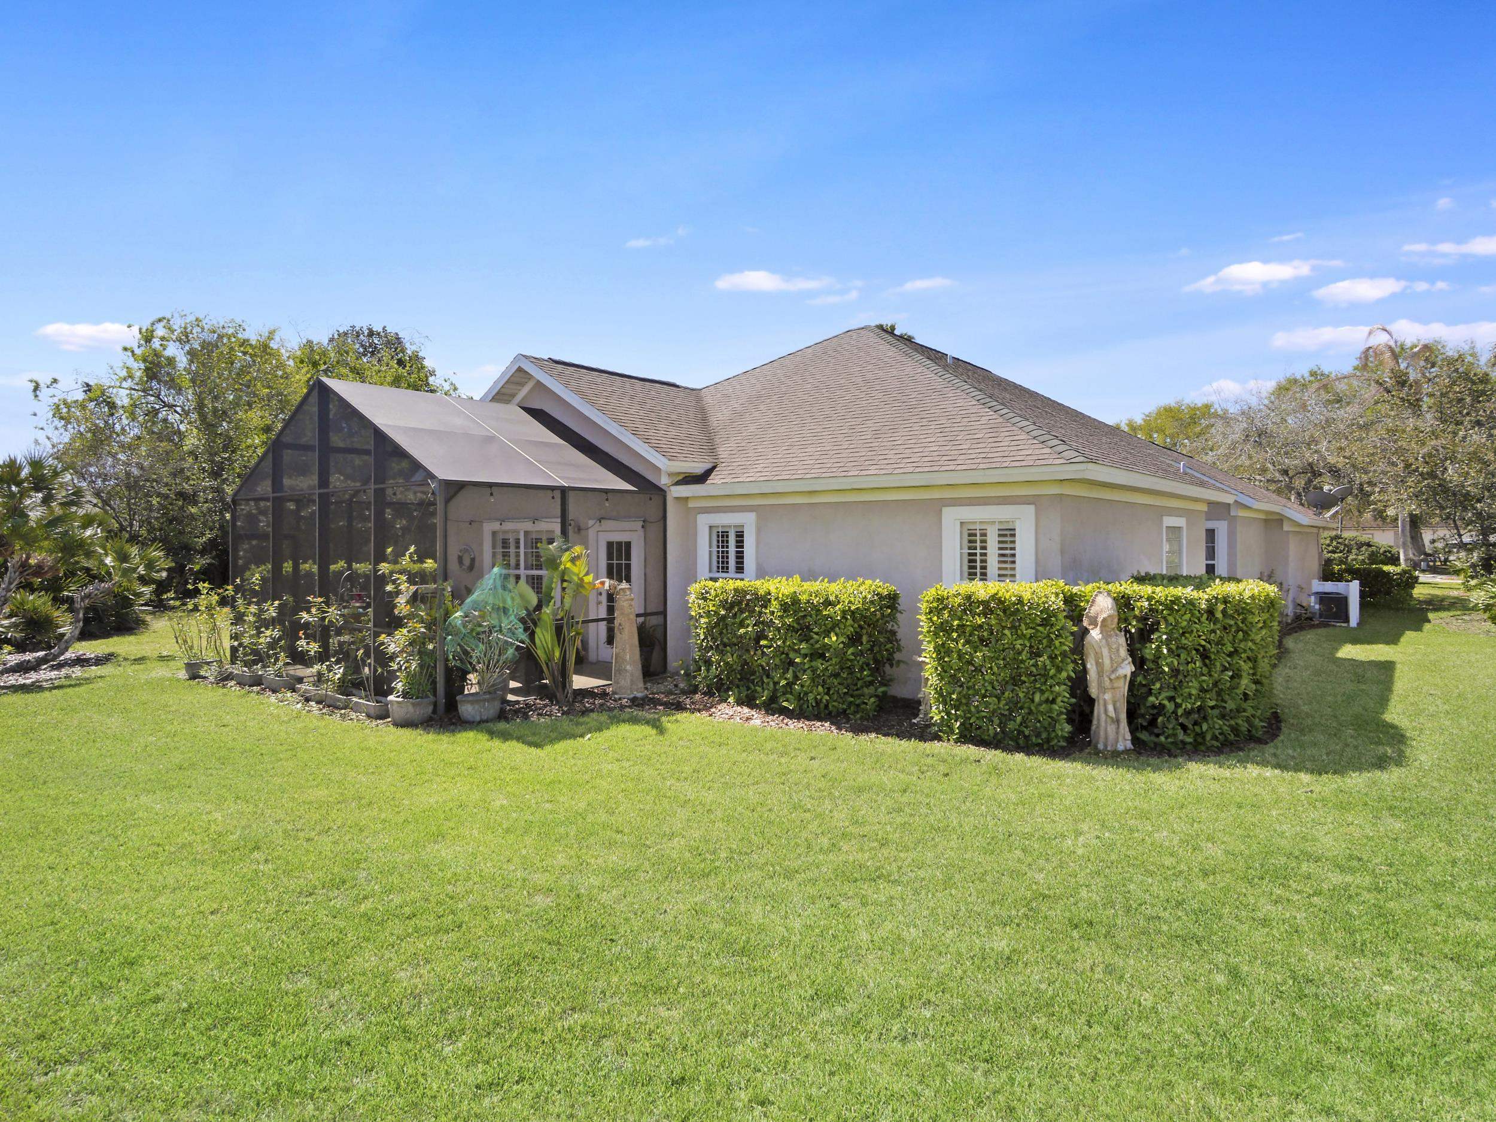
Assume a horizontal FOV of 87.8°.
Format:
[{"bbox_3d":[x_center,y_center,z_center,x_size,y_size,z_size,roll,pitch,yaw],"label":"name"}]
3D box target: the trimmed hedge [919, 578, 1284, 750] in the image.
[{"bbox_3d":[3.645,0.979,8.329,3.450,1.550,1.750,0,2,13],"label":"trimmed hedge"}]

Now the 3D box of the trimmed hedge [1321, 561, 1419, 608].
[{"bbox_3d":[17.796,0.694,22.584,2.500,1.180,1.700,1,2,37],"label":"trimmed hedge"}]

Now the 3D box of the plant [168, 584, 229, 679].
[{"bbox_3d":[-8.204,1.036,11.631,0.760,1.400,0.740,-1,2,-35],"label":"plant"}]

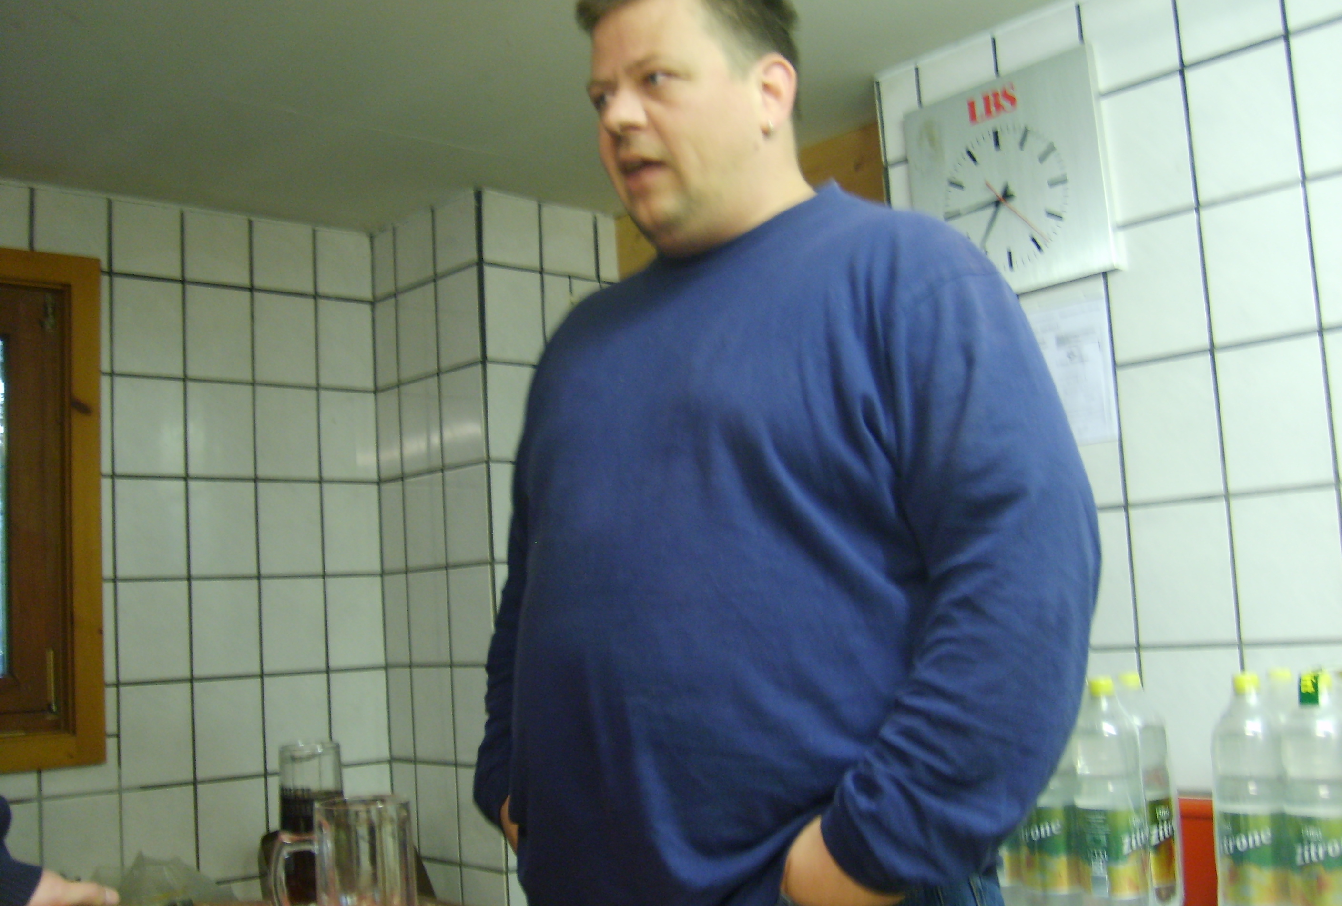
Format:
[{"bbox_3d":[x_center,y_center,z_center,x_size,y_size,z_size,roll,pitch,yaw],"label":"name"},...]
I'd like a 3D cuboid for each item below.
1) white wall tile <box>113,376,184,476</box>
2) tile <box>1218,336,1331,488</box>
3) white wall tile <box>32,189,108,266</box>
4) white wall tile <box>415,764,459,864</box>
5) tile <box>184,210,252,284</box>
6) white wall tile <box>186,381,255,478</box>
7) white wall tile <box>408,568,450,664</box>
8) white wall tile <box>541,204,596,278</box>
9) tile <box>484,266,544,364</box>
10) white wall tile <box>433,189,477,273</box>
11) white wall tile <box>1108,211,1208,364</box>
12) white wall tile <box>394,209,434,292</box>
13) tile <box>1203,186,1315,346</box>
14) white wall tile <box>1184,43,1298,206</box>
[{"bbox_3d":[-1.029,-0.050,2.678,0.145,0.198,0.010,2,-9,-44],"label":"white wall tile"},{"bbox_3d":[0.798,-0.050,1.797,0.010,0.198,0.145,2,-9,-44],"label":"tile"},{"bbox_3d":[-1.139,-0.421,2.587,0.148,0.149,0.010,2,-8,-43],"label":"white wall tile"},{"bbox_3d":[-0.485,0.750,2.827,0.010,0.200,0.150,2,-8,-43],"label":"white wall tile"},{"bbox_3d":[-0.950,-0.423,2.843,0.150,0.150,0.010,2,-8,-42],"label":"tile"},{"bbox_3d":[-0.911,-0.045,2.741,0.148,0.198,0.010,2,-8,-43],"label":"white wall tile"},{"bbox_3d":[-0.499,0.343,2.821,0.010,0.198,0.148,3,-9,-44],"label":"white wall tile"},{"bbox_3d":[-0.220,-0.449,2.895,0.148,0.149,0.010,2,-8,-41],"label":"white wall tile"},{"bbox_3d":[-0.323,-0.279,2.786,0.150,0.200,0.010,3,-8,-43],"label":"tile"},{"bbox_3d":[-0.440,-0.450,2.806,0.010,0.155,0.158,3,-8,-43],"label":"white wall tile"},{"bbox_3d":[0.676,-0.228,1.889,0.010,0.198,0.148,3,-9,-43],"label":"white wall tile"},{"bbox_3d":[-0.554,-0.434,2.956,0.010,0.150,0.150,2,-8,-43],"label":"white wall tile"},{"bbox_3d":[0.776,-0.245,1.790,0.010,0.200,0.150,3,-8,-43],"label":"tile"},{"bbox_3d":[0.759,-0.438,1.808,0.010,0.198,0.148,3,-9,-43],"label":"white wall tile"}]

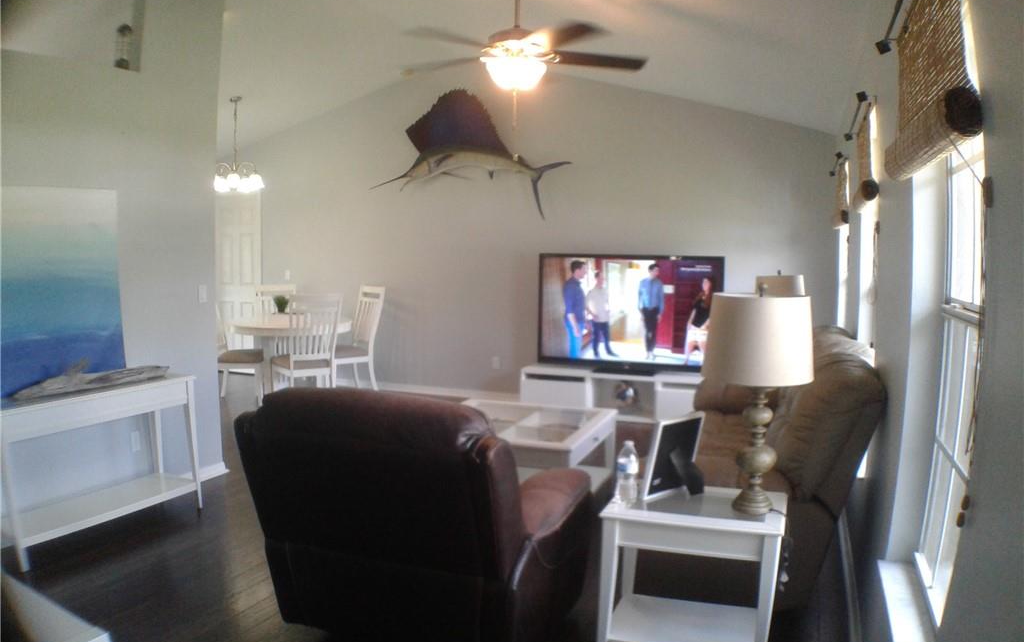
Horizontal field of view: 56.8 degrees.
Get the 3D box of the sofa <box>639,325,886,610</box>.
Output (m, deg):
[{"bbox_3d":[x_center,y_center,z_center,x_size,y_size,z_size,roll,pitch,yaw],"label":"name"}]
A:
[{"bbox_3d":[1.182,0.566,4.450,0.920,0.950,1.950,2,6,18],"label":"sofa"}]

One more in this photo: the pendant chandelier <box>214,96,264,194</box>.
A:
[{"bbox_3d":[-2.289,-1.482,7.950,0.440,0.820,0.440,3,6,17],"label":"pendant chandelier"}]

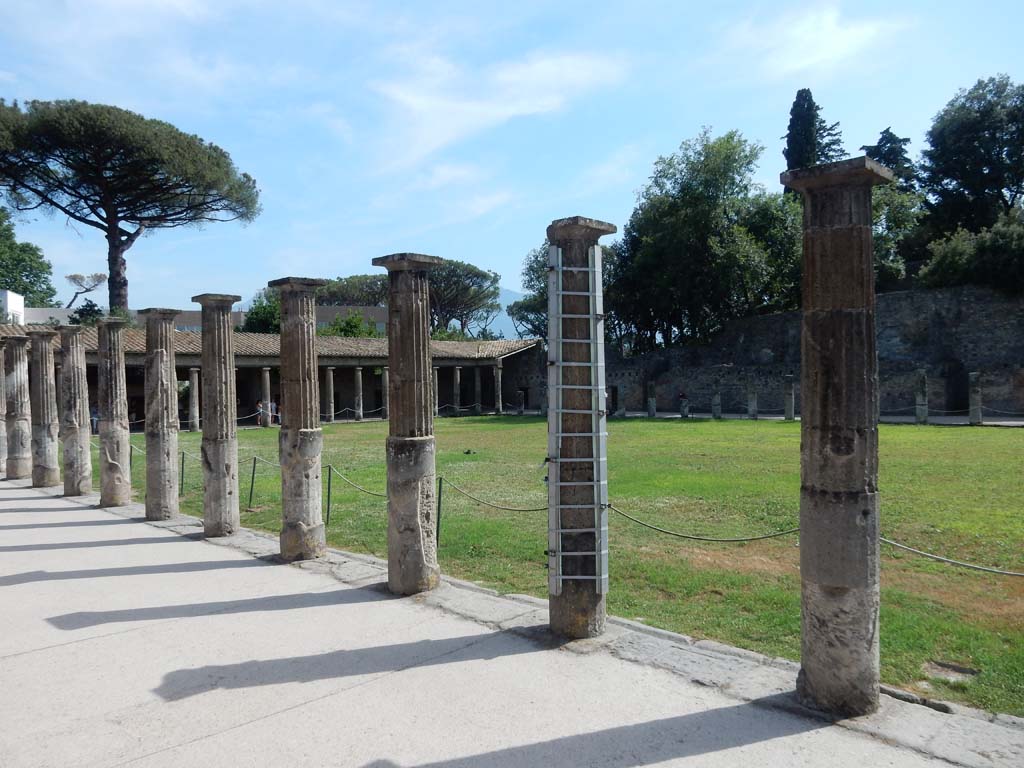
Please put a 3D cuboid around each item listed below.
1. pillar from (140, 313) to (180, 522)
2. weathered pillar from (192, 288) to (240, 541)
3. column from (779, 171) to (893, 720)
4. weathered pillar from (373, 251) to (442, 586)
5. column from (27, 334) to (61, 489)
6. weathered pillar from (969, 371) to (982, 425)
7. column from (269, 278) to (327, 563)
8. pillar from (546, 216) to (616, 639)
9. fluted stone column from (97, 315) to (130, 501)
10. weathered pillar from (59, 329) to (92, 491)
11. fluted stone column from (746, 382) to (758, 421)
[{"bbox_3d":[-5.649,0.475,11.903,0.485,3.340,0.485,-1,0,43],"label":"pillar"},{"bbox_3d":[-4.746,0.522,12.088,0.585,3.850,0.585,0,1,43],"label":"weathered pillar"},{"bbox_3d":[2.373,0.397,5.368,0.608,3.850,0.608,0,1,43],"label":"column"},{"bbox_3d":[-1.186,0.459,8.728,0.597,3.850,0.597,0,1,43],"label":"weathered pillar"},{"bbox_3d":[-10.270,0.558,16.225,0.485,3.340,0.485,-1,0,43],"label":"column"},{"bbox_3d":[24.443,0.726,38.956,0.562,2.749,0.562,0,1,43],"label":"weathered pillar"},{"bbox_3d":[-2.567,0.420,9.022,0.485,3.340,0.485,-1,0,43],"label":"column"},{"bbox_3d":[0.514,0.365,6.141,0.485,3.340,0.485,-1,0,43],"label":"pillar"},{"bbox_3d":[-8.305,0.585,15.449,0.570,3.850,0.570,0,1,43],"label":"fluted stone column"},{"bbox_3d":[-8.730,0.530,14.784,0.485,3.340,0.485,-1,0,43],"label":"weathered pillar"},{"bbox_3d":[13.150,0.919,40.544,0.475,2.071,0.475,-1,0,43],"label":"fluted stone column"}]

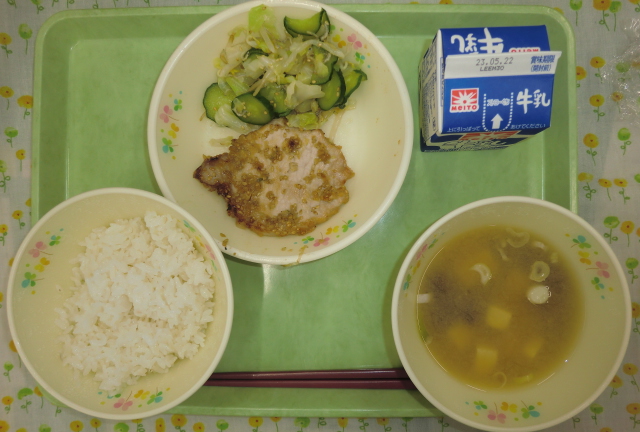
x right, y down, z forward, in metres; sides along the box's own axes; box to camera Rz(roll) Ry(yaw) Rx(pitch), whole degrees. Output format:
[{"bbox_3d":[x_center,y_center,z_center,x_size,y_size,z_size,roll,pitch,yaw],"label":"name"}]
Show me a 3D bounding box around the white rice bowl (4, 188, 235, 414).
[{"bbox_3d":[-0.114,0.051,0.302,0.131,0.055,0.131,0,89,2],"label":"white rice bowl"}]

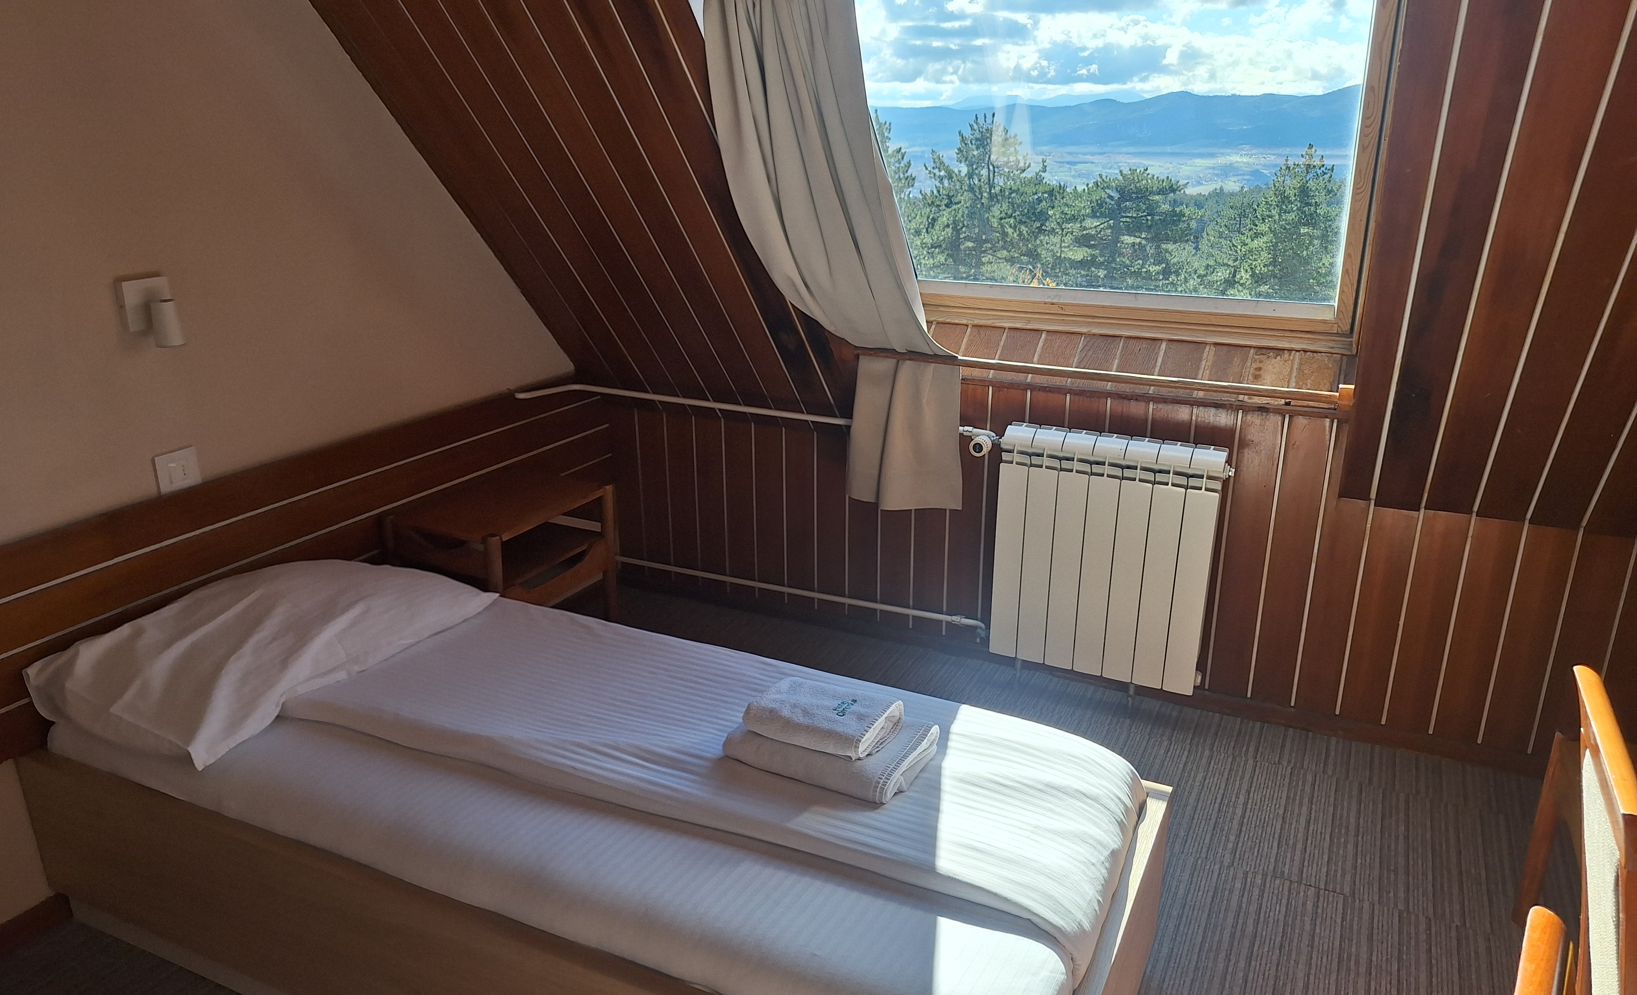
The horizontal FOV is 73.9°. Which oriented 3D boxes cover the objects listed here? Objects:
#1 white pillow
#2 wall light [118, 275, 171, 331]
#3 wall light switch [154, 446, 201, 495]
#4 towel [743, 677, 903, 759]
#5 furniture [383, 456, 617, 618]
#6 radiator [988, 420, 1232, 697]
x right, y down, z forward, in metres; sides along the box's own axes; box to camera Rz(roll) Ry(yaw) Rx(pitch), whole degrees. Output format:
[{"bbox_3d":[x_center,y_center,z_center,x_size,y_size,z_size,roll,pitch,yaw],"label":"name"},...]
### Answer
[{"bbox_3d":[-1.107,0.259,2.278,0.490,0.173,0.811,8,20,24],"label":"white pillow"},{"bbox_3d":[-1.313,-0.369,2.165,0.102,0.121,0.092,8,20,24],"label":"wall light"},{"bbox_3d":[-1.346,-0.056,2.284,0.011,0.082,0.090,8,20,24],"label":"wall light switch"},{"bbox_3d":[0.004,0.375,1.869,0.236,0.048,0.130,8,20,24],"label":"towel"},{"bbox_3d":[-0.859,0.296,3.034,0.381,0.611,0.490,8,20,24],"label":"furniture"},{"bbox_3d":[0.785,0.163,3.007,0.581,0.680,0.094,8,20,24],"label":"radiator"}]

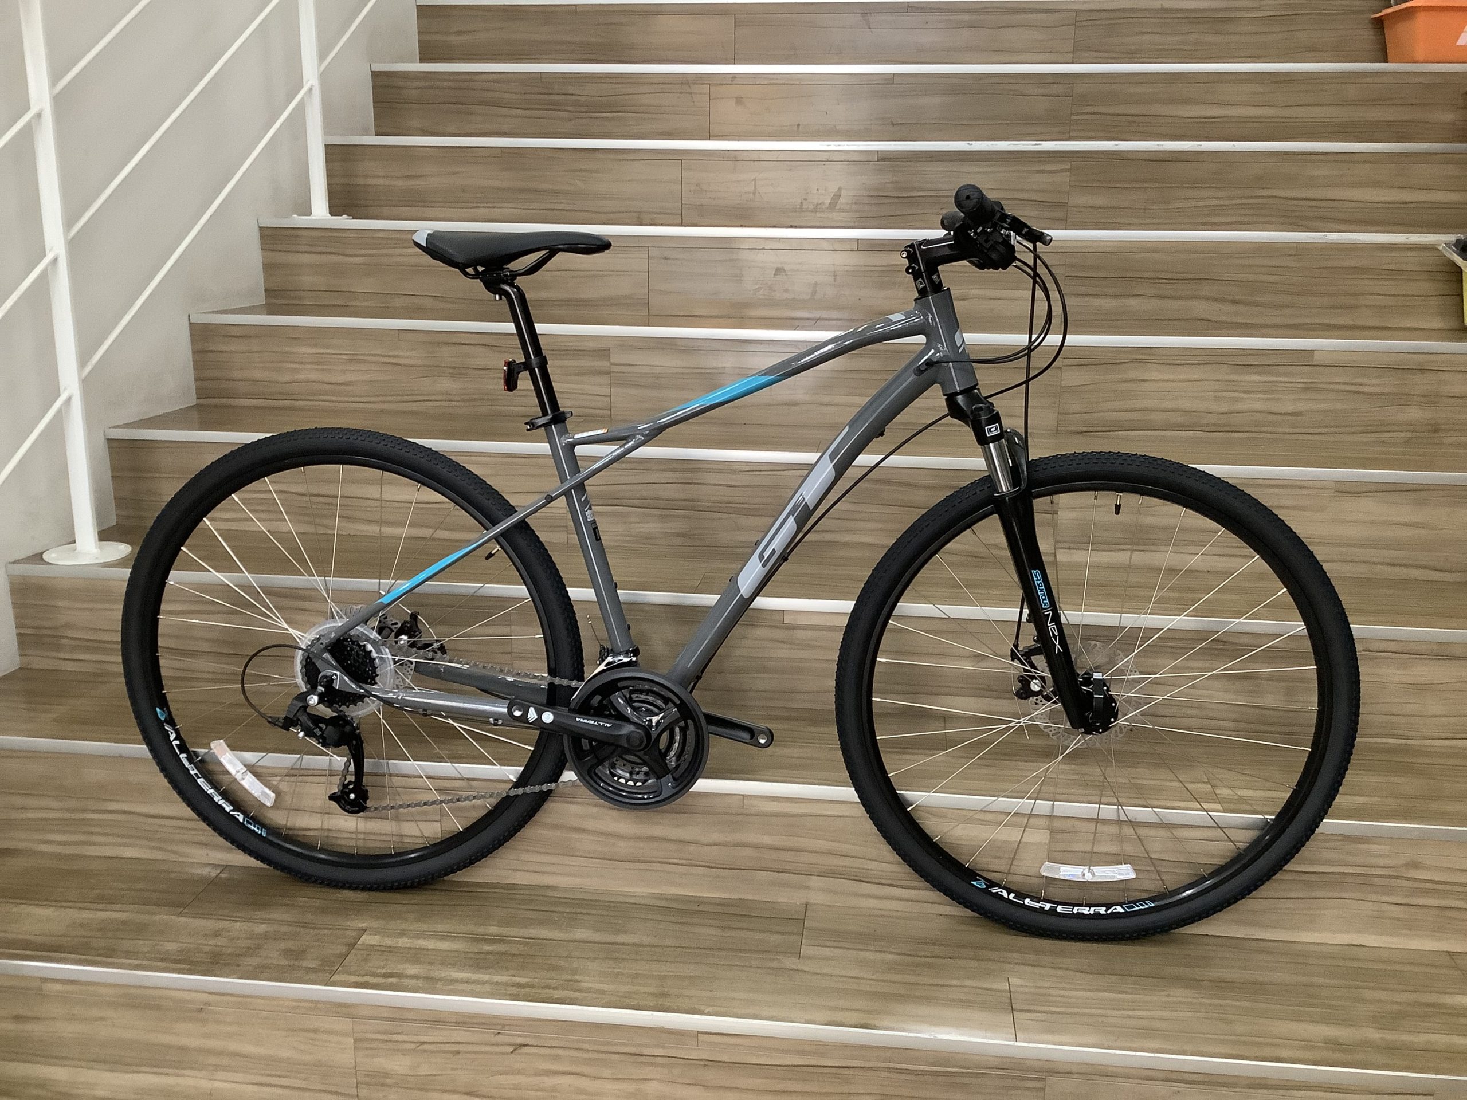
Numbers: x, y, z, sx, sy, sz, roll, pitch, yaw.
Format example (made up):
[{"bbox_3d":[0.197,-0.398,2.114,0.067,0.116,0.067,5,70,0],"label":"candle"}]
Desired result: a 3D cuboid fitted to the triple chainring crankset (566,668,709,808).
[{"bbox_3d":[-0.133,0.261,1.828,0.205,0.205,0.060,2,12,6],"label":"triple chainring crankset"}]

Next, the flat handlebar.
[{"bbox_3d":[0.328,-0.415,1.694,0.130,0.085,0.670,3,12,8],"label":"flat handlebar"}]

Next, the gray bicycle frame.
[{"bbox_3d":[-0.131,-0.045,1.824,0.910,0.637,0.155,2,12,6],"label":"gray bicycle frame"}]

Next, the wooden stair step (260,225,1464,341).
[{"bbox_3d":[0.268,-0.635,2.996,2.670,0.196,0.289,2,14,6],"label":"wooden stair step"}]

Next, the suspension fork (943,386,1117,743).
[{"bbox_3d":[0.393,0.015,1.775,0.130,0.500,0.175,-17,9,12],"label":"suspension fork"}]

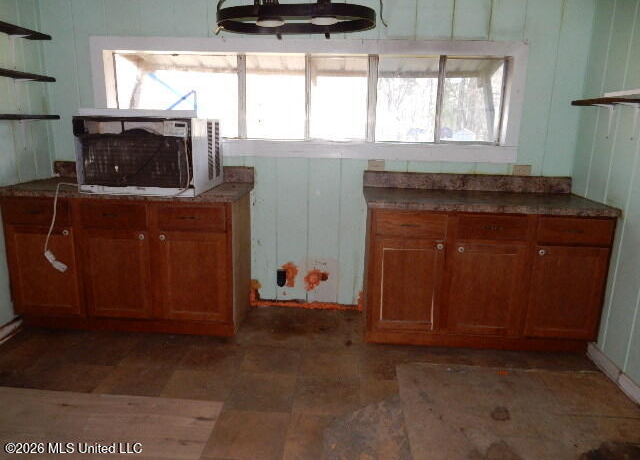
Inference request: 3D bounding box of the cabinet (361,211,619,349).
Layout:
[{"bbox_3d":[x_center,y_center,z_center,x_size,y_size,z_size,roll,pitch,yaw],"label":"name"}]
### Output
[{"bbox_3d":[0.999,0.253,3.053,1.377,0.876,0.600,2,13,3],"label":"cabinet"}]

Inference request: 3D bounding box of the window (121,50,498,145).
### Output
[{"bbox_3d":[-0.103,-0.916,3.235,2.730,0.580,0.090,2,13,3],"label":"window"}]

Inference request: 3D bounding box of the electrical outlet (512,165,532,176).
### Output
[{"bbox_3d":[1.389,-0.404,3.177,0.120,0.072,0.012,2,13,3],"label":"electrical outlet"}]

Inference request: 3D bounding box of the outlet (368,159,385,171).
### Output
[{"bbox_3d":[0.400,-0.448,3.229,0.116,0.074,0.012,2,13,3],"label":"outlet"}]

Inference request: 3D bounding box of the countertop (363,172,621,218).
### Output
[{"bbox_3d":[0.998,-0.242,2.919,1.413,0.148,0.635,2,13,3],"label":"countertop"}]

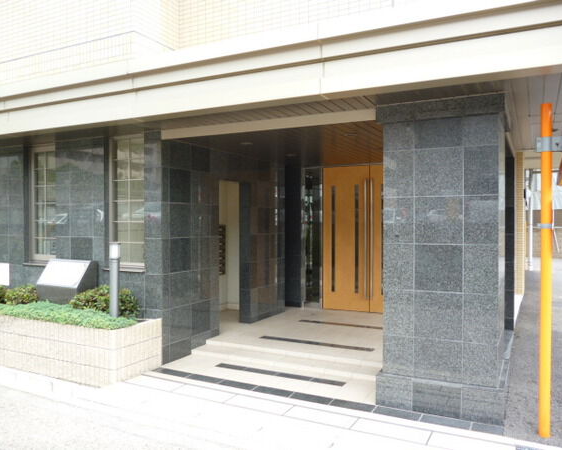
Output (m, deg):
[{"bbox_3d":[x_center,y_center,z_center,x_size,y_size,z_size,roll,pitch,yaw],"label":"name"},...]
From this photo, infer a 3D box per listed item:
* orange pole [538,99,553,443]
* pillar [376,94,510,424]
[{"bbox_3d":[1.990,0.347,3.616,0.078,2.490,0.078,0,1,27],"label":"orange pole"},{"bbox_3d":[1.507,0.273,4.415,1.020,2.620,0.920,0,1,27],"label":"pillar"}]

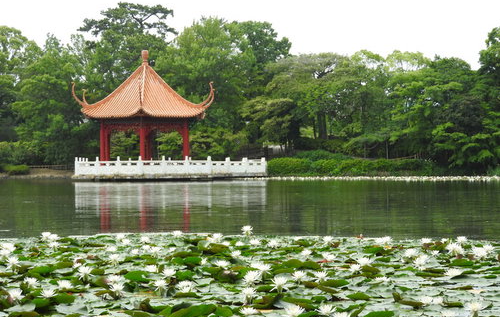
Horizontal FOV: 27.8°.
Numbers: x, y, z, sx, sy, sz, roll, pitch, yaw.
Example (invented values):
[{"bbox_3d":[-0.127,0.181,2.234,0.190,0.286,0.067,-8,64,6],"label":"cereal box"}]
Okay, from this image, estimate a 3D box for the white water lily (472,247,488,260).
[{"bbox_3d":[2.622,1.081,11.500,0.182,0.110,0.170,0,0,0],"label":"white water lily"}]

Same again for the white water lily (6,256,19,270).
[{"bbox_3d":[-2.116,0.926,9.007,0.119,0.109,0.119,0,0,0],"label":"white water lily"}]

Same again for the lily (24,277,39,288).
[{"bbox_3d":[-2.073,1.181,9.591,0.138,0.083,0.138,0,0,0],"label":"lily"}]

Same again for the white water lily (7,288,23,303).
[{"bbox_3d":[-1.887,1.094,8.120,0.125,0.100,0.125,0,0,0],"label":"white water lily"}]

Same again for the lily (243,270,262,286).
[{"bbox_3d":[0.020,0.937,7.964,0.143,0.103,0.143,0,0,0],"label":"lily"}]

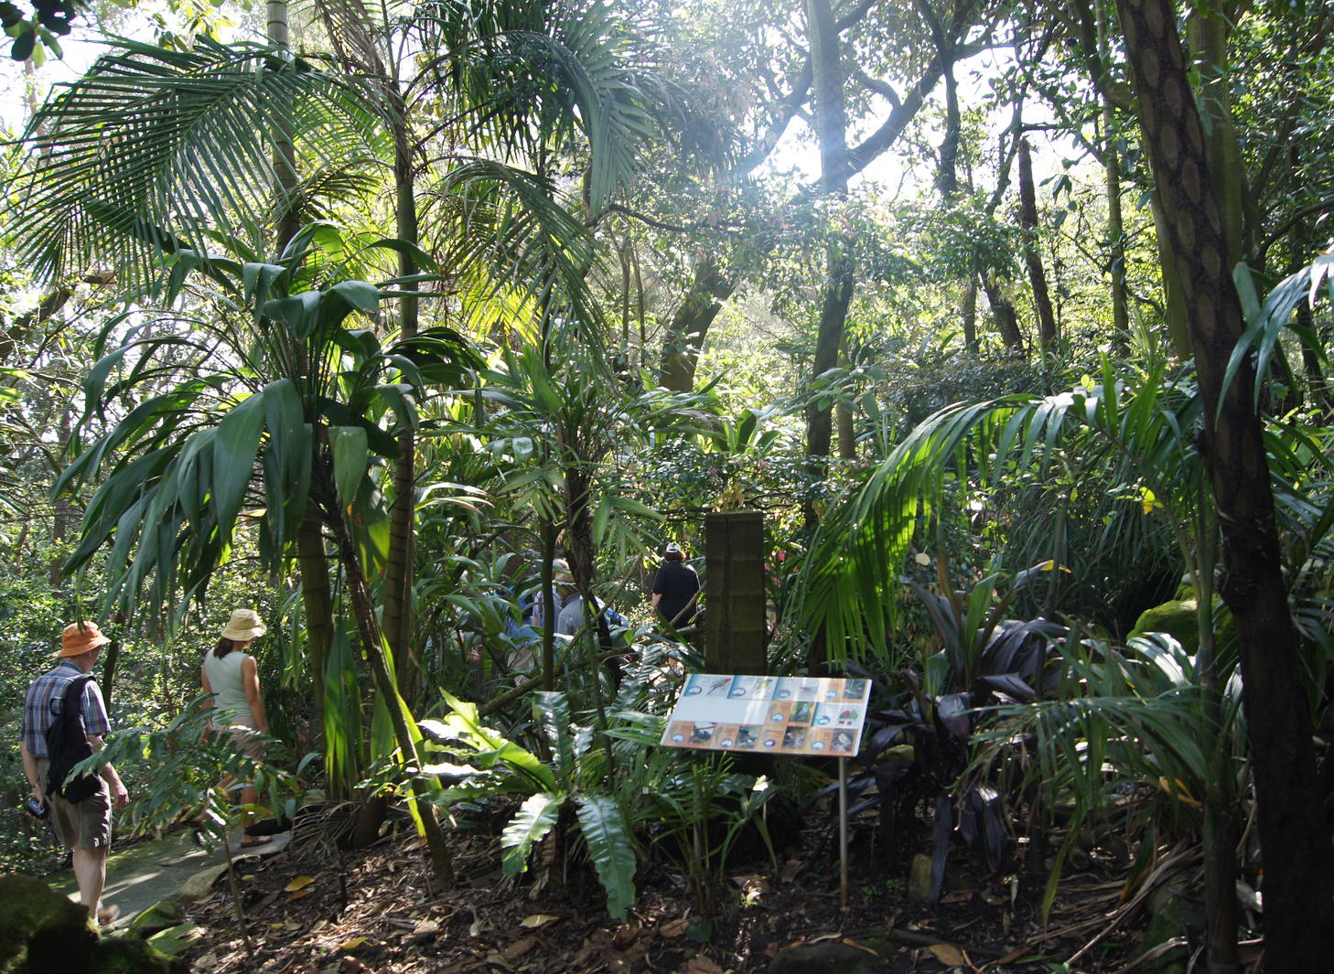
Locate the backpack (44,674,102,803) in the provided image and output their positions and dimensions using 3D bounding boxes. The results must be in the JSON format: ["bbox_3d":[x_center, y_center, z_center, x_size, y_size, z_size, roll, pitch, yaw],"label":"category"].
[{"bbox_3d":[-3.416,1.447,6.314,0.290,0.680,0.210,-1,-6,10],"label":"backpack"}]

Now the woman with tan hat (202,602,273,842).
[{"bbox_3d":[-3.058,1.705,7.795,0.440,1.670,0.440,-2,-6,22],"label":"woman with tan hat"}]

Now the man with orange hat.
[{"bbox_3d":[-3.495,1.673,6.444,0.540,1.770,0.400,-1,-6,8],"label":"man with orange hat"}]

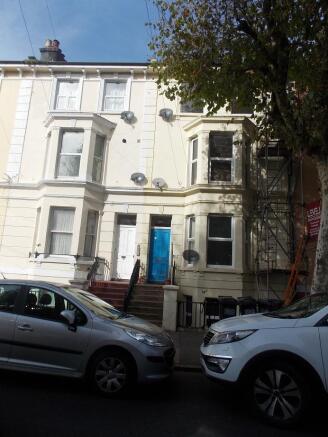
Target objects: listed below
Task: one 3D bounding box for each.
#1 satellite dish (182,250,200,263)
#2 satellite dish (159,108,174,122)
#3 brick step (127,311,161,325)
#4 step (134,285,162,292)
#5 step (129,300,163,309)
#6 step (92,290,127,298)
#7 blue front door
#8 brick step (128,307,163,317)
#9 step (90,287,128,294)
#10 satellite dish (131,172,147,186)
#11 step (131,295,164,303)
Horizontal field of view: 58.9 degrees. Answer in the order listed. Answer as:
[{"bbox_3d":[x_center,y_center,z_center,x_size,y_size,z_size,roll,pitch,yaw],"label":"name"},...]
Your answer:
[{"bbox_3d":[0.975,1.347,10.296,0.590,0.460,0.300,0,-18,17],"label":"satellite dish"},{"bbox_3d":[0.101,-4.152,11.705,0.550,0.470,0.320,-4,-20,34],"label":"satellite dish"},{"bbox_3d":[-0.529,2.905,8.649,1.140,0.157,0.290,2,-11,4],"label":"brick step"},{"bbox_3d":[-0.469,2.482,10.449,1.220,0.170,0.310,2,-10,2],"label":"step"},{"bbox_3d":[-0.518,2.815,9.579,1.220,0.170,0.290,2,-10,2],"label":"step"},{"bbox_3d":[-1.817,2.531,9.615,1.260,0.157,0.290,2,-11,4],"label":"step"},{"bbox_3d":[-0.136,1.449,11.281,0.800,2.090,0.070,2,-10,2],"label":"blue front door"},{"bbox_3d":[-0.517,2.805,8.942,1.160,0.157,0.290,2,-11,4],"label":"brick step"},{"bbox_3d":[-1.819,2.431,9.910,1.270,0.157,0.290,2,-11,4],"label":"step"},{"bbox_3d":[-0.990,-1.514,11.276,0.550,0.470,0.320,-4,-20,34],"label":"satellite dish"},{"bbox_3d":[-0.492,2.606,9.528,1.200,0.157,0.290,2,-11,4],"label":"step"}]

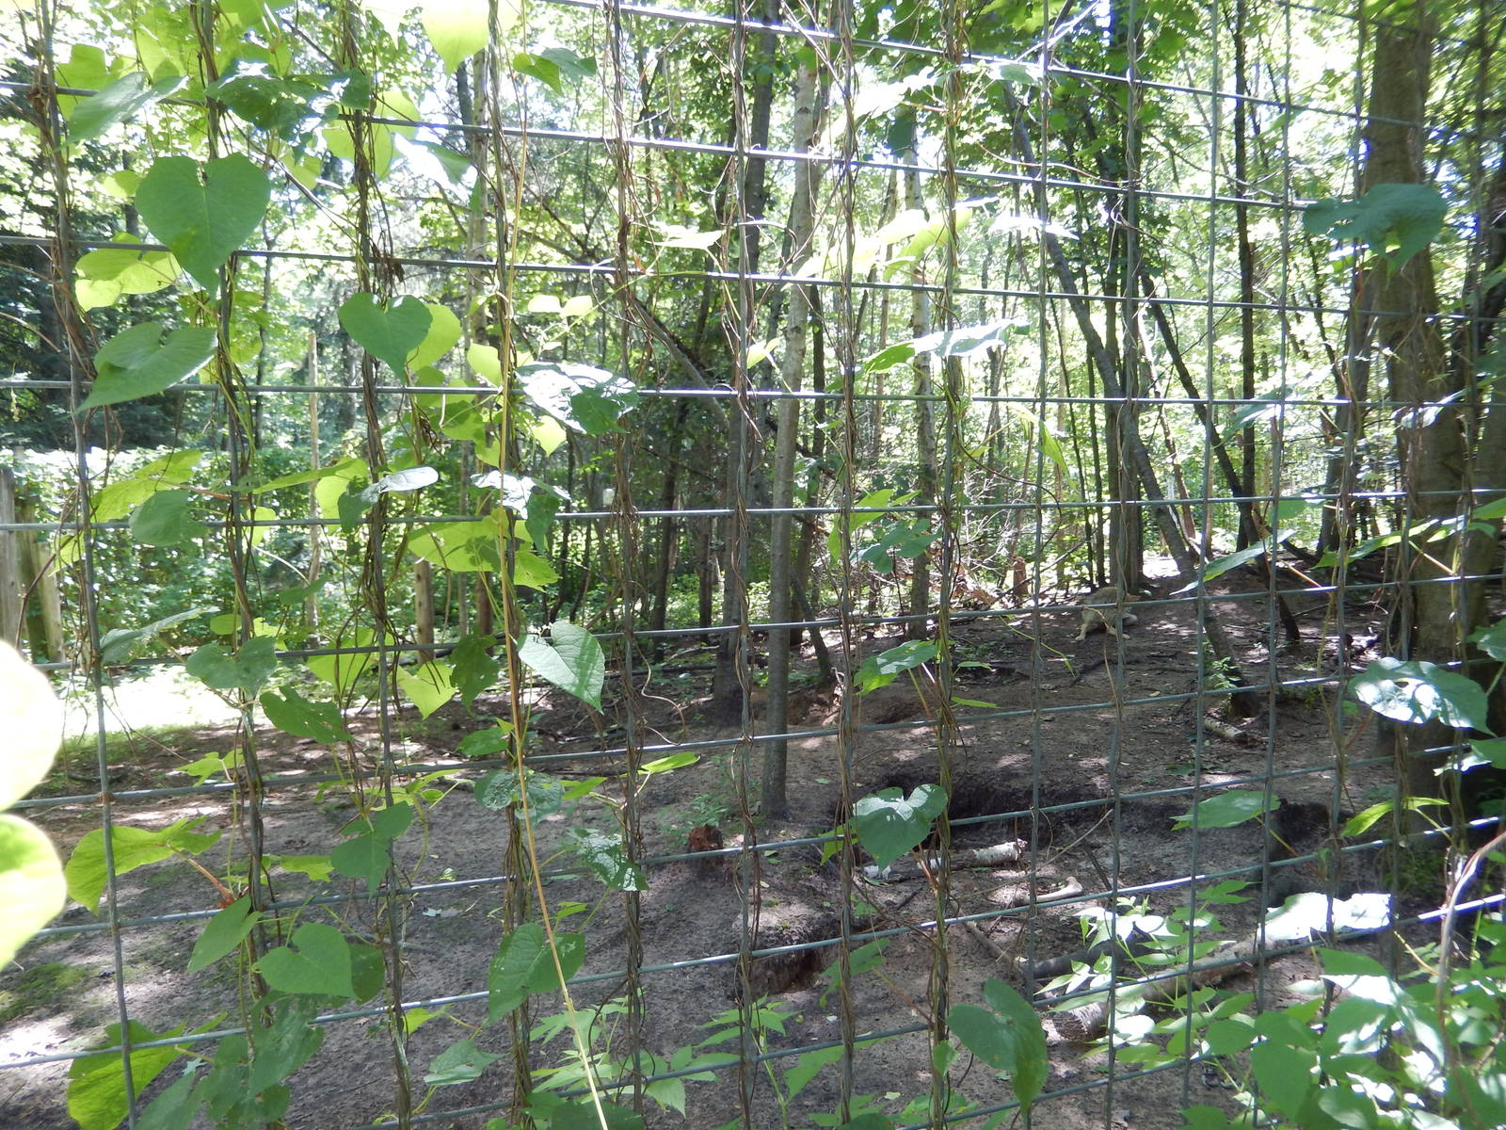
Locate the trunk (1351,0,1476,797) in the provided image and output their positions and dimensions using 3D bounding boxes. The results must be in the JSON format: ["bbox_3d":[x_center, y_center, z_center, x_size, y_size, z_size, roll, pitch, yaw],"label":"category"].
[{"bbox_3d":[3.090,-0.650,5.050,0.420,3.700,0.400,-2,7,31],"label":"trunk"}]

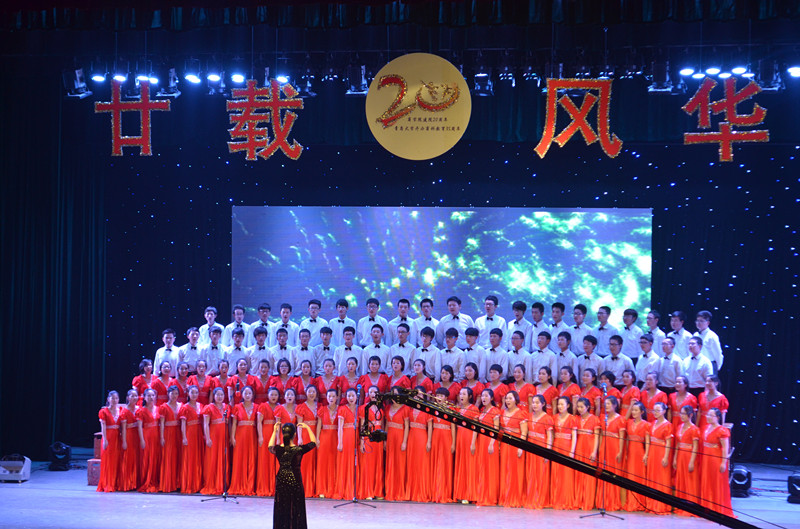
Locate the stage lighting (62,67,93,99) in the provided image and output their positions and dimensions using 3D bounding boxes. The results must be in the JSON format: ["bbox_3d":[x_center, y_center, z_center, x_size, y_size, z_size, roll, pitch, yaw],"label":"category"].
[{"bbox_3d":[-5.749,-3.244,32.400,0.440,0.460,0.380,-12,-19,-4],"label":"stage lighting"}]

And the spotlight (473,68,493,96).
[{"bbox_3d":[1.407,-3.121,31.000,0.350,0.450,0.330,0,-23,0],"label":"spotlight"}]

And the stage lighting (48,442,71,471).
[{"bbox_3d":[-5.808,3.275,31.000,0.360,0.460,0.310,1,0,6],"label":"stage lighting"}]

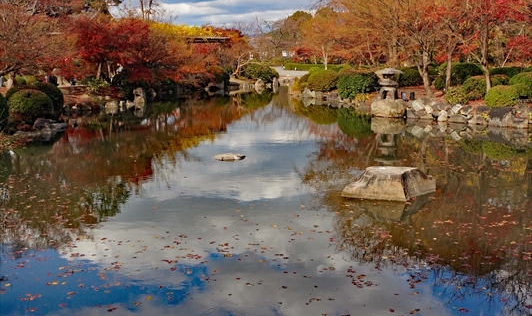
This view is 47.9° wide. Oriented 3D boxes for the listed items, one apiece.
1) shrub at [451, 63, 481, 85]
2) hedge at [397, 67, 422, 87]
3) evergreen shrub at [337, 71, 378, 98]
[{"bbox_3d":[10.134,-4.246,30.300,1.650,1.180,1.500,3,10,18],"label":"shrub"},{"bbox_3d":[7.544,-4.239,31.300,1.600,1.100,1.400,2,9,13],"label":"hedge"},{"bbox_3d":[4.297,-3.410,28.000,2.000,1.320,1.800,1,9,9],"label":"evergreen shrub"}]

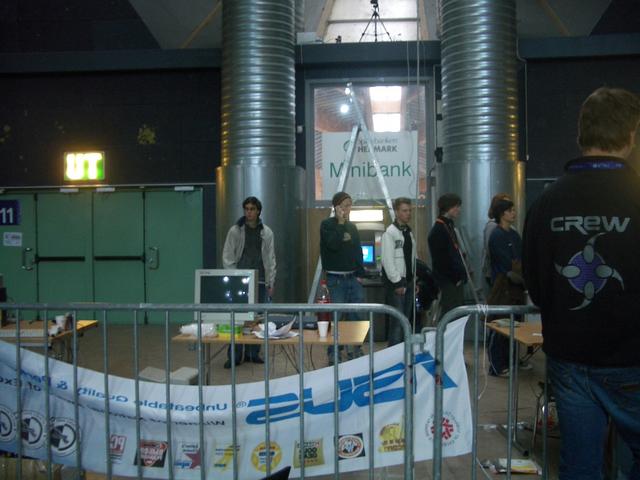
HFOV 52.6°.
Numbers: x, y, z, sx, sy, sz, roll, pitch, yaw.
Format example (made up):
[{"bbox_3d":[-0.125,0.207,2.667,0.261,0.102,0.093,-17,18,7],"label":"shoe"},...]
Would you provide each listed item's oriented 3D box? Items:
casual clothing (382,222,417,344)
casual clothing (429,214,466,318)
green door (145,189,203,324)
[{"bbox_3d":[0.849,0.581,6.950,0.330,1.500,0.490,0,1,44],"label":"casual clothing"},{"bbox_3d":[1.375,0.554,6.950,0.360,1.540,0.480,-1,1,18],"label":"casual clothing"},{"bbox_3d":[-2.265,0.265,10.004,0.914,2.108,0.100,-1,1,4],"label":"green door"}]

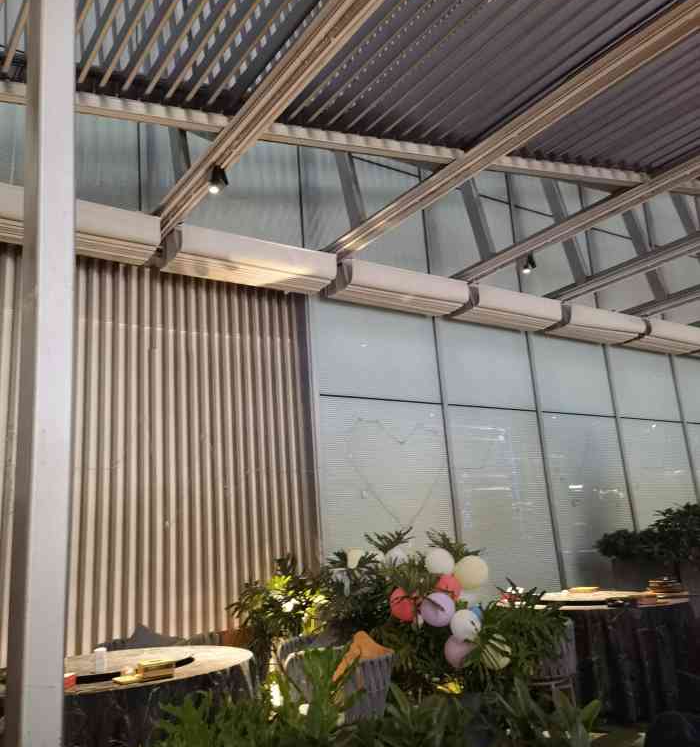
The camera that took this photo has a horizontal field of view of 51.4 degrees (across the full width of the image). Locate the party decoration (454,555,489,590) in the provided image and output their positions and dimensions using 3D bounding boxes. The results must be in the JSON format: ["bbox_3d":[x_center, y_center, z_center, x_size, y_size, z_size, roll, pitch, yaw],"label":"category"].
[{"bbox_3d":[0.801,1.312,4.800,0.224,0.224,0.224,-6,-16,8],"label":"party decoration"}]

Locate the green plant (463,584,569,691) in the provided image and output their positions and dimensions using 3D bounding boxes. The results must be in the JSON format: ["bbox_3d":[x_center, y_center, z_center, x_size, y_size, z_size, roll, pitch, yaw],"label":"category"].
[{"bbox_3d":[1.057,1.706,4.650,0.703,0.714,0.668,-7,-16,10],"label":"green plant"}]

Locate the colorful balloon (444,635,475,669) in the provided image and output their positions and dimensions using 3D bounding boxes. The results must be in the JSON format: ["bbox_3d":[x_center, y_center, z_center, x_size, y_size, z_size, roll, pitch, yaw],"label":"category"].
[{"bbox_3d":[0.700,1.783,4.650,0.192,0.217,0.192,-6,-15,6],"label":"colorful balloon"}]

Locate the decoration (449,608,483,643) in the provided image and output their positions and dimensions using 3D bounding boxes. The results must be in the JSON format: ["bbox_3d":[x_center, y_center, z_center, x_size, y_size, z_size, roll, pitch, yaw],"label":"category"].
[{"bbox_3d":[0.744,1.604,4.650,0.204,0.217,0.204,-6,-15,7],"label":"decoration"}]

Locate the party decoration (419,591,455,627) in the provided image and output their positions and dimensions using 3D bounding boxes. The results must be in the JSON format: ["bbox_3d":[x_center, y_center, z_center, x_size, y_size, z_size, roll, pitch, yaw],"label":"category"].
[{"bbox_3d":[0.559,1.524,4.700,0.232,0.232,0.232,-6,-15,5],"label":"party decoration"}]

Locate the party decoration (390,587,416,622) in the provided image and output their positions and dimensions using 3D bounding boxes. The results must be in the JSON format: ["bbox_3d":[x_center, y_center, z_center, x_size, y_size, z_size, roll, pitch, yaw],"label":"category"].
[{"bbox_3d":[0.349,1.508,4.750,0.170,0.222,0.170,-5,-15,3],"label":"party decoration"}]

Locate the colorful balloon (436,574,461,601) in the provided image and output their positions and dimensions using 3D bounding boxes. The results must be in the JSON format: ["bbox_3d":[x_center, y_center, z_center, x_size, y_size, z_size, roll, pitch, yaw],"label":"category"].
[{"bbox_3d":[0.650,1.411,4.800,0.158,0.185,0.185,-6,-15,6],"label":"colorful balloon"}]

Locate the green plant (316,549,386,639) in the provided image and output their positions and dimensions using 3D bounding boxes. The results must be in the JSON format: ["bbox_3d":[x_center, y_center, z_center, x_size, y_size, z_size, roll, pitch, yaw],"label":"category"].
[{"bbox_3d":[0.017,1.510,4.950,0.490,0.613,0.465,-4,-15,-1],"label":"green plant"}]

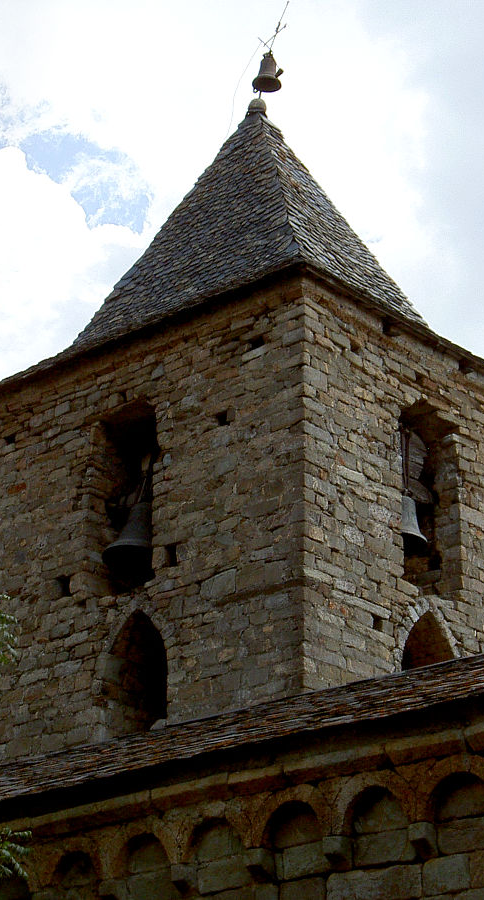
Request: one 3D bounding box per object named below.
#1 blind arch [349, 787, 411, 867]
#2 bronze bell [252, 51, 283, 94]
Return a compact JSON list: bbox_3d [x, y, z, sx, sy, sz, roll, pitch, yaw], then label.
[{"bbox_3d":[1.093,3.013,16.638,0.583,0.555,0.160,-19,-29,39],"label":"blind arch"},{"bbox_3d":[0.410,-6.065,33.417,0.466,0.610,0.466,5,-22,2],"label":"bronze bell"}]

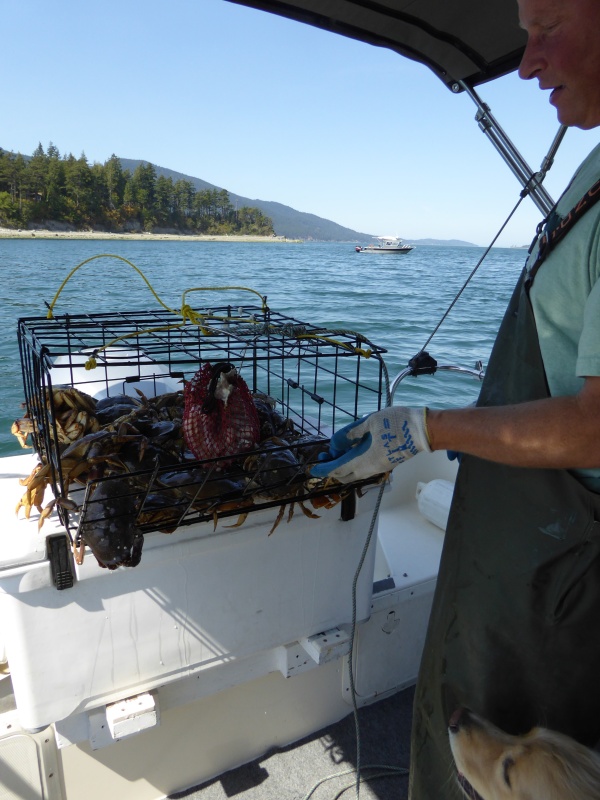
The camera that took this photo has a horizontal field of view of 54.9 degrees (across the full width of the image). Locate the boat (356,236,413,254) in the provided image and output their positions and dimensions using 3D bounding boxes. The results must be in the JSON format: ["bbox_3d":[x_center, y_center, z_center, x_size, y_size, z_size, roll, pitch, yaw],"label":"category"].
[{"bbox_3d":[12.311,-22.274,83.194,8.600,2.500,2.600,2,15,3],"label":"boat"}]

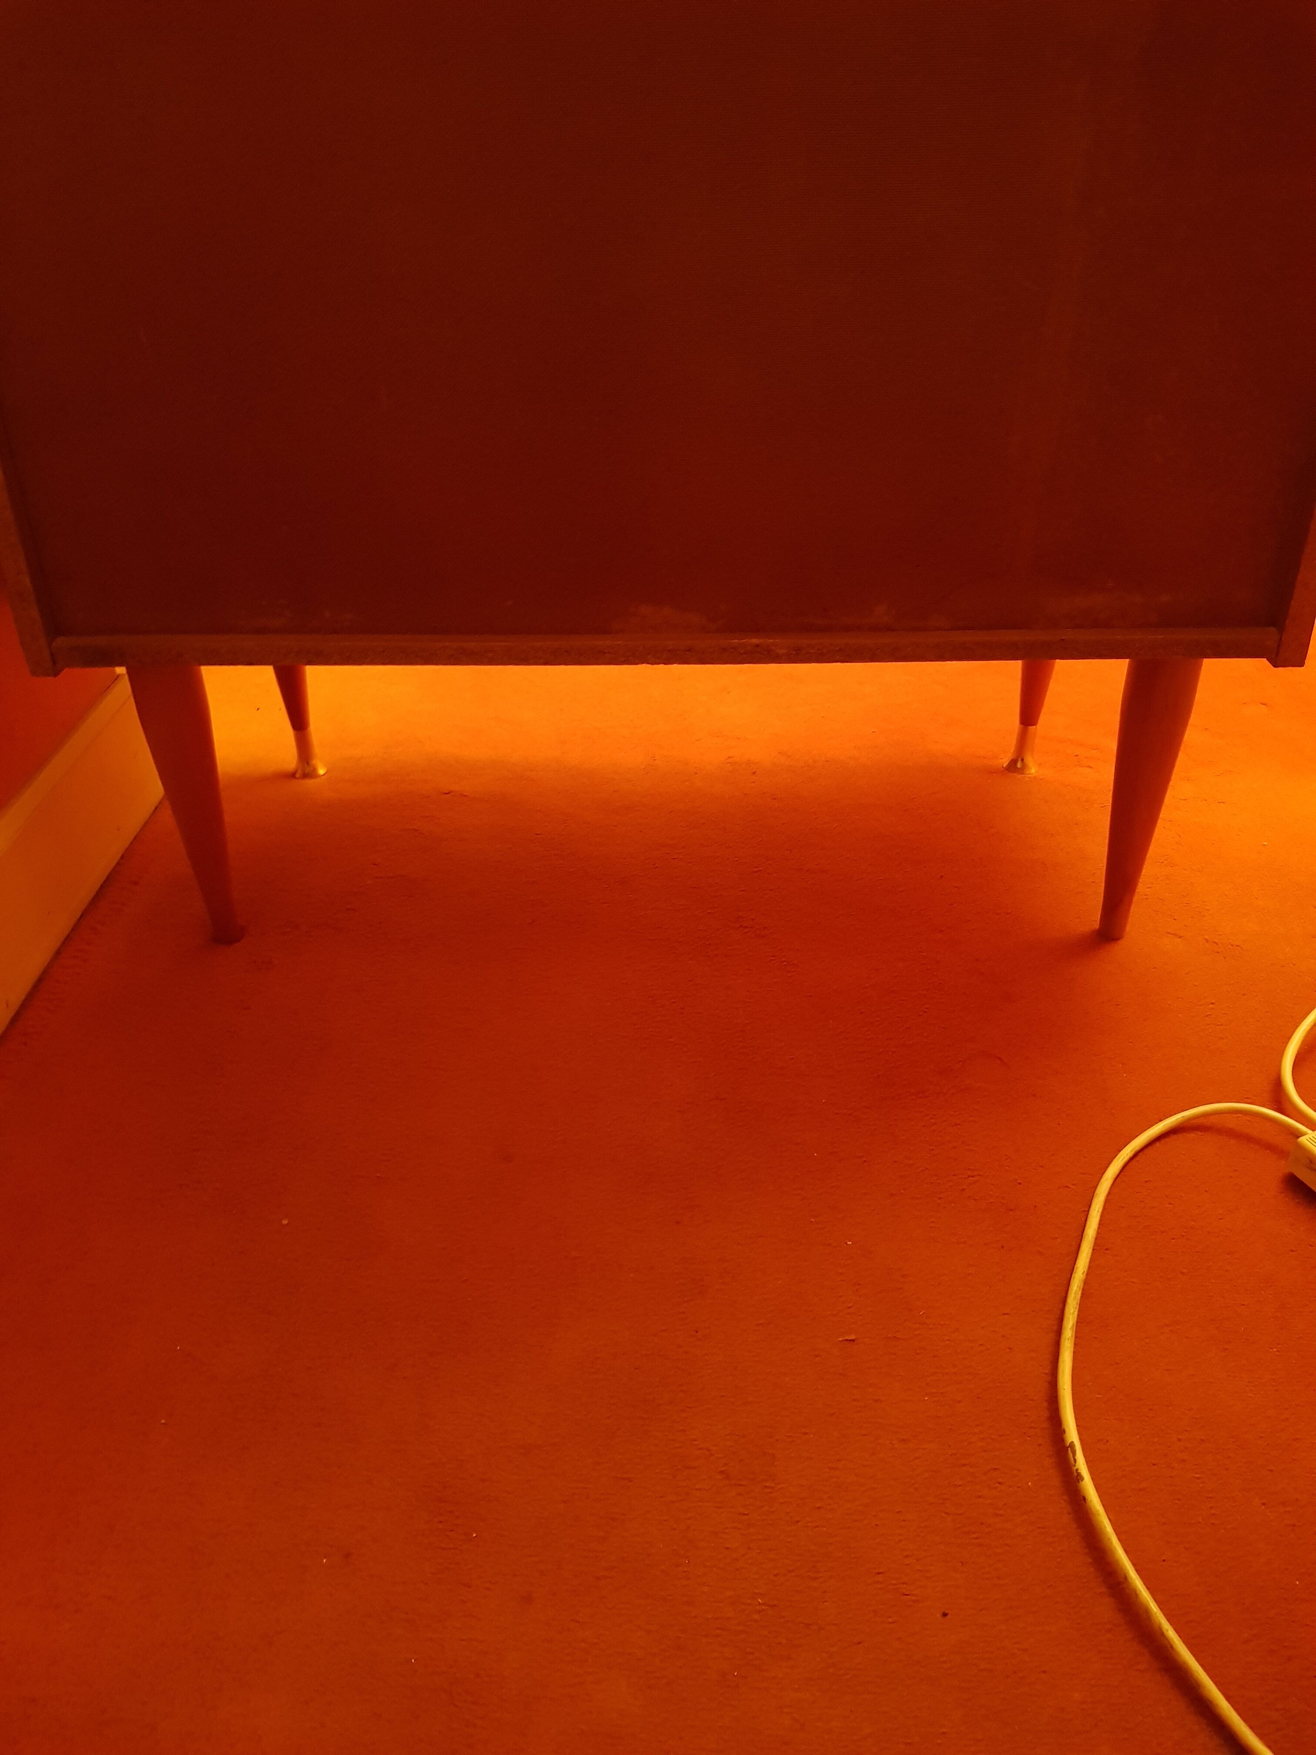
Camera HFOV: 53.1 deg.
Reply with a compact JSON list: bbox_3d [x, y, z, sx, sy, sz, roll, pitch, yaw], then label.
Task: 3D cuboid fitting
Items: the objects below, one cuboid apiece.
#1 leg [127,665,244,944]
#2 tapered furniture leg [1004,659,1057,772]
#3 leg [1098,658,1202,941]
[{"bbox_3d":[-0.311,-0.055,0.884,0.046,0.228,0.046,0,31,1],"label":"leg"},{"bbox_3d":[0.315,-0.192,1.093,0.046,0.228,0.046,0,31,1],"label":"tapered furniture leg"},{"bbox_3d":[0.318,-0.058,0.869,0.046,0.228,0.046,0,31,1],"label":"leg"}]

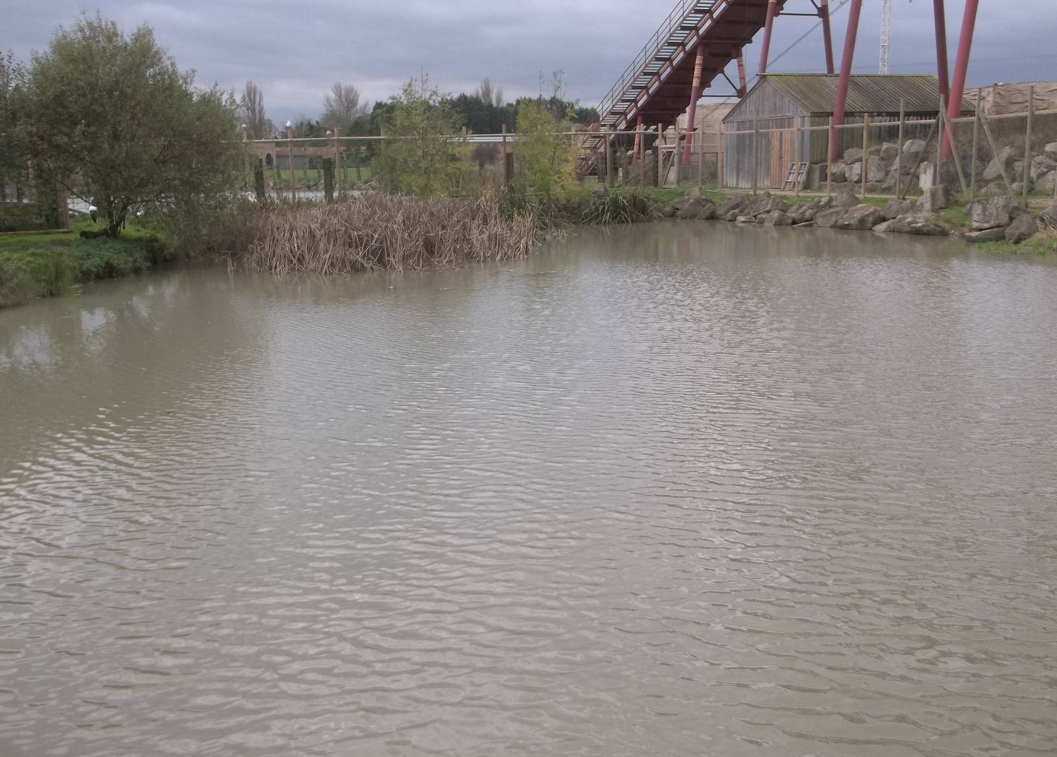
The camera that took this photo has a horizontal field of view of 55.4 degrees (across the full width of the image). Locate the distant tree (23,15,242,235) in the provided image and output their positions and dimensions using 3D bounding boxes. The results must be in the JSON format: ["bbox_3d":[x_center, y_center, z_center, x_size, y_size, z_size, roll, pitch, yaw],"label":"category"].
[{"bbox_3d":[-10.010,-6.395,25.500,5.200,5.400,4.900,-7,14,-20],"label":"distant tree"}]

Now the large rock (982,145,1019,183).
[{"bbox_3d":[14.063,-6.392,30.000,1.000,1.050,0.800,4,14,24],"label":"large rock"}]

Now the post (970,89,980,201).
[{"bbox_3d":[12.414,-6.505,28.000,0.120,3.100,0.120,4,14,23],"label":"post"}]

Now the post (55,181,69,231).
[{"bbox_3d":[-10.830,-4.011,23.379,0.230,1.135,0.200,-7,14,-24],"label":"post"}]

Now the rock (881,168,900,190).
[{"bbox_3d":[11.886,-6.531,33.000,0.650,0.720,0.600,3,14,19],"label":"rock"}]

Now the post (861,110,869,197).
[{"bbox_3d":[9.420,-6.232,28.159,0.105,2.344,0.105,2,13,18],"label":"post"}]

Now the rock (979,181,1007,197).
[{"bbox_3d":[13.369,-5.454,29.000,0.800,0.480,0.650,4,14,24],"label":"rock"}]

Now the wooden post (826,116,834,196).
[{"bbox_3d":[8.893,-6.539,29.676,0.110,2.293,0.110,2,13,16],"label":"wooden post"}]

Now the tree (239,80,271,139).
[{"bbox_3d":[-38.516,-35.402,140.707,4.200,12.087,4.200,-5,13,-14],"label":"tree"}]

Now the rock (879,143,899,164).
[{"bbox_3d":[12.342,-7.705,34.500,0.720,0.700,0.650,3,14,19],"label":"rock"}]

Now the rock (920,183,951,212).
[{"bbox_3d":[10.505,-4.666,26.000,0.780,0.700,0.650,3,14,21],"label":"rock"}]

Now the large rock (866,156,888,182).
[{"bbox_3d":[11.586,-6.960,33.500,0.740,0.850,0.650,3,14,19],"label":"large rock"}]

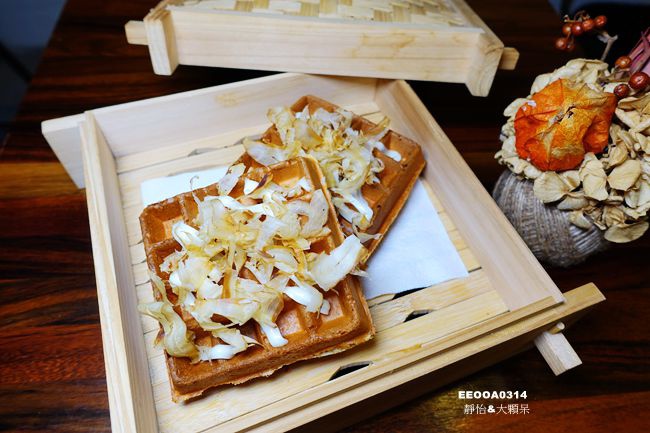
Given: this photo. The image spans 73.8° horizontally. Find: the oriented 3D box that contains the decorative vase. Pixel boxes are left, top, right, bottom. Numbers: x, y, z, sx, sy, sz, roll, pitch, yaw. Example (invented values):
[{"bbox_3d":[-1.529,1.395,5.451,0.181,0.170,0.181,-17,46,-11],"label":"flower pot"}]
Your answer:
[{"bbox_3d":[0.165,-0.007,0.314,0.084,0.075,0.084,-16,59,-14],"label":"decorative vase"}]

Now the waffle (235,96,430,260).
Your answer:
[{"bbox_3d":[0.000,-0.028,0.317,0.113,0.028,0.113,29,59,15],"label":"waffle"}]

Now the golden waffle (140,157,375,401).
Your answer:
[{"bbox_3d":[-0.042,0.032,0.255,0.112,0.028,0.112,-18,67,-3],"label":"golden waffle"}]

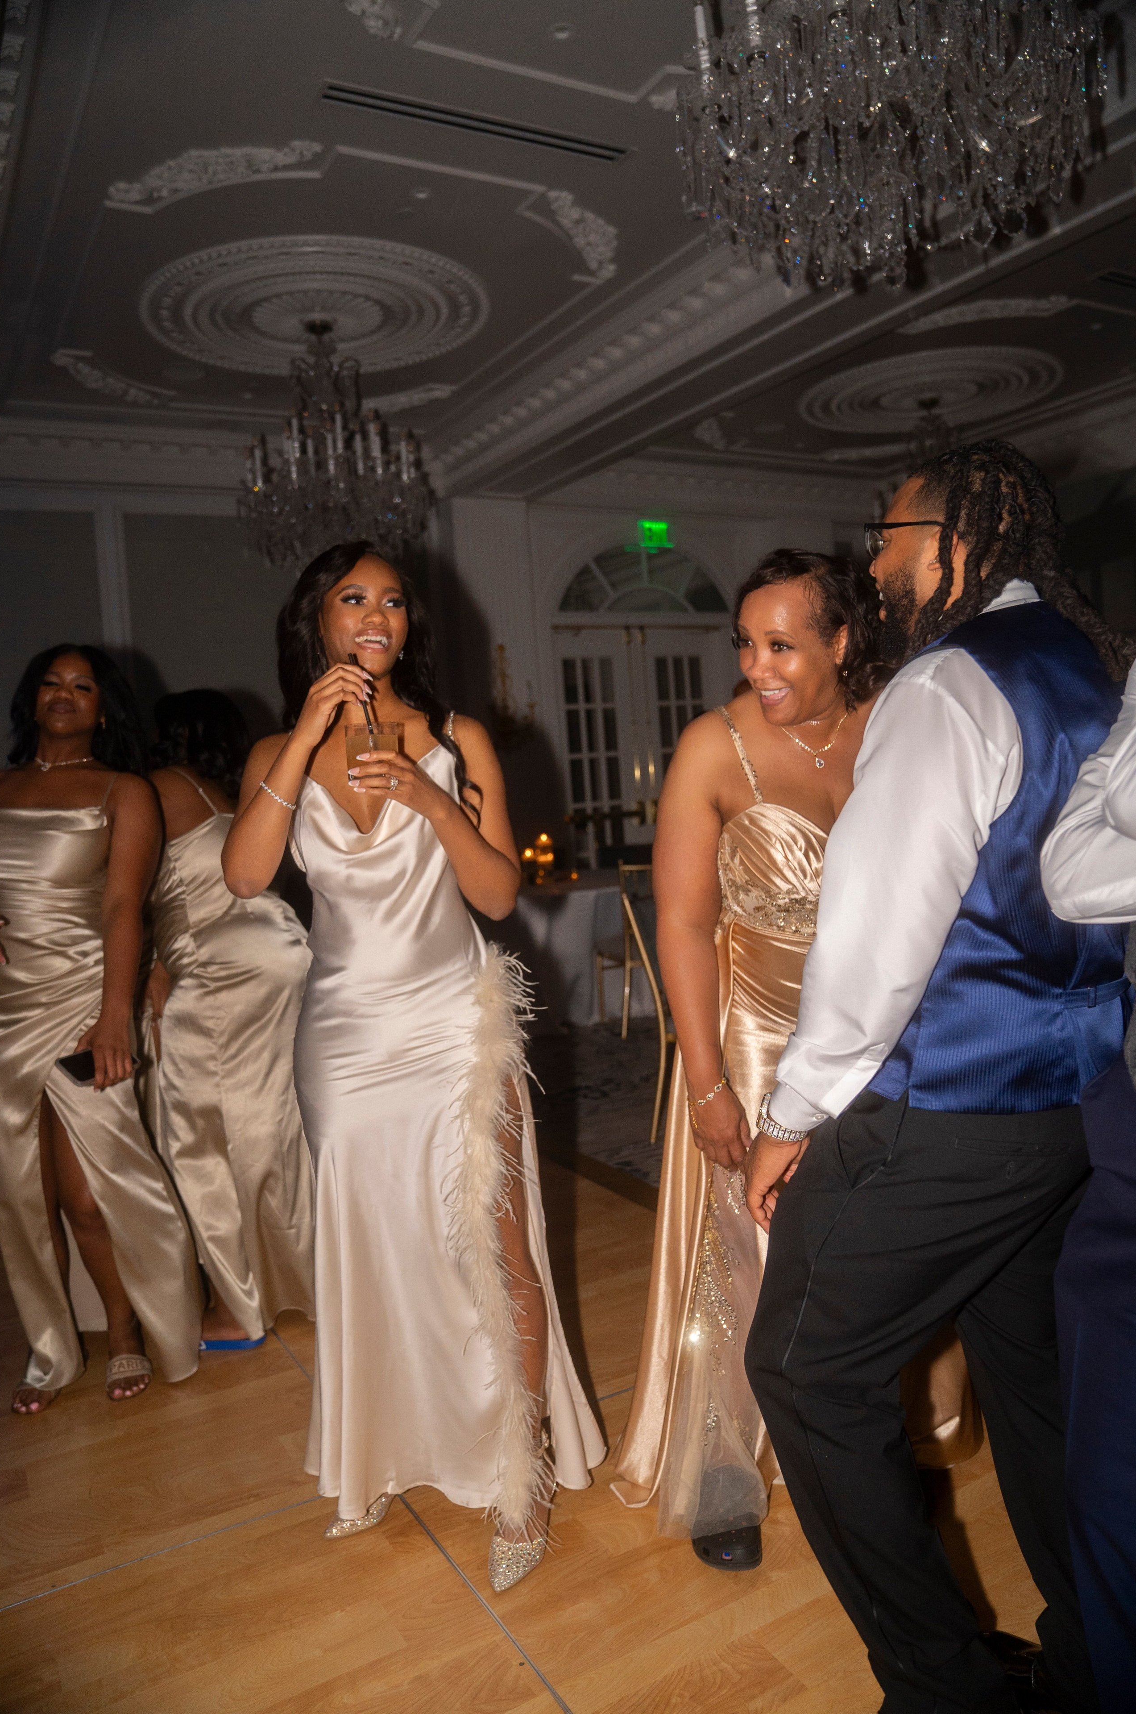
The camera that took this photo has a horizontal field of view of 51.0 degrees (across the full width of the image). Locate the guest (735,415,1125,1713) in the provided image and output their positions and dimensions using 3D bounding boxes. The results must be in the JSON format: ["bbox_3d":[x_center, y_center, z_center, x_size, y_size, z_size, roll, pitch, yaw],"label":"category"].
[{"bbox_3d":[0.569,0.324,1.775,0.560,1.810,0.550,-8,6,-43],"label":"guest"}]

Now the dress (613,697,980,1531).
[{"bbox_3d":[0.392,0.446,2.225,0.660,1.480,0.450,-4,5,5],"label":"dress"}]

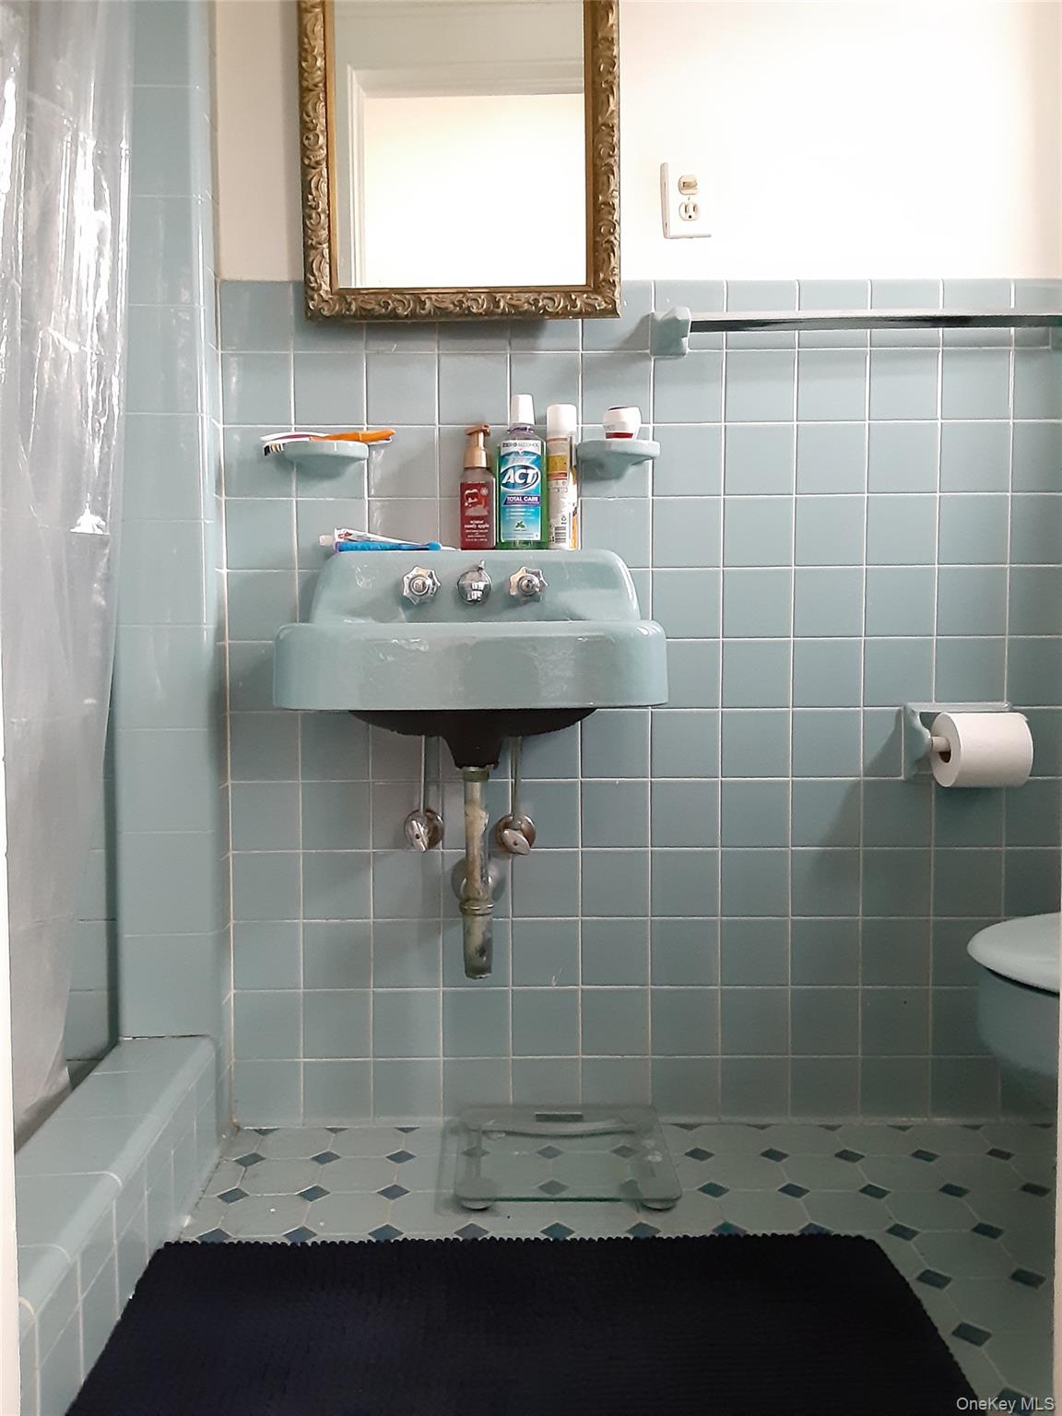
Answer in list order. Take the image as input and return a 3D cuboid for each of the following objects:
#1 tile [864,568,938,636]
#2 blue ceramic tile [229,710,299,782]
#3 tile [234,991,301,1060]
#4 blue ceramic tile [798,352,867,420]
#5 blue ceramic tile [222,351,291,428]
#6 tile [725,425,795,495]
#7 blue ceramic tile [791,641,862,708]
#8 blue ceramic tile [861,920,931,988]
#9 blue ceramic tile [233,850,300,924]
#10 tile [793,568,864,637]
[{"bbox_3d":[0.569,-0.165,1.702,0.108,0.108,0.009,0,3,1],"label":"tile"},{"bbox_3d":[-0.418,0.061,1.737,0.108,0.108,0.009,0,3,0],"label":"blue ceramic tile"},{"bbox_3d":[-0.418,0.503,1.756,0.108,0.108,0.009,0,3,0],"label":"tile"},{"bbox_3d":[0.456,-0.490,1.686,0.107,0.107,0.010,0,3,0],"label":"blue ceramic tile"},{"bbox_3d":[-0.421,-0.490,1.701,0.108,0.108,0.009,0,3,0],"label":"blue ceramic tile"},{"bbox_3d":[0.347,-0.381,1.693,0.107,0.107,0.010,0,3,0],"label":"tile"},{"bbox_3d":[0.460,-0.053,1.720,0.108,0.108,0.009,0,3,0],"label":"blue ceramic tile"},{"bbox_3d":[0.572,0.384,1.734,0.108,0.108,0.009,0,3,0],"label":"blue ceramic tile"},{"bbox_3d":[-0.416,0.279,1.735,0.107,0.107,0.010,0,3,0],"label":"blue ceramic tile"},{"bbox_3d":[0.458,-0.163,1.704,0.108,0.108,0.009,0,3,0],"label":"tile"}]

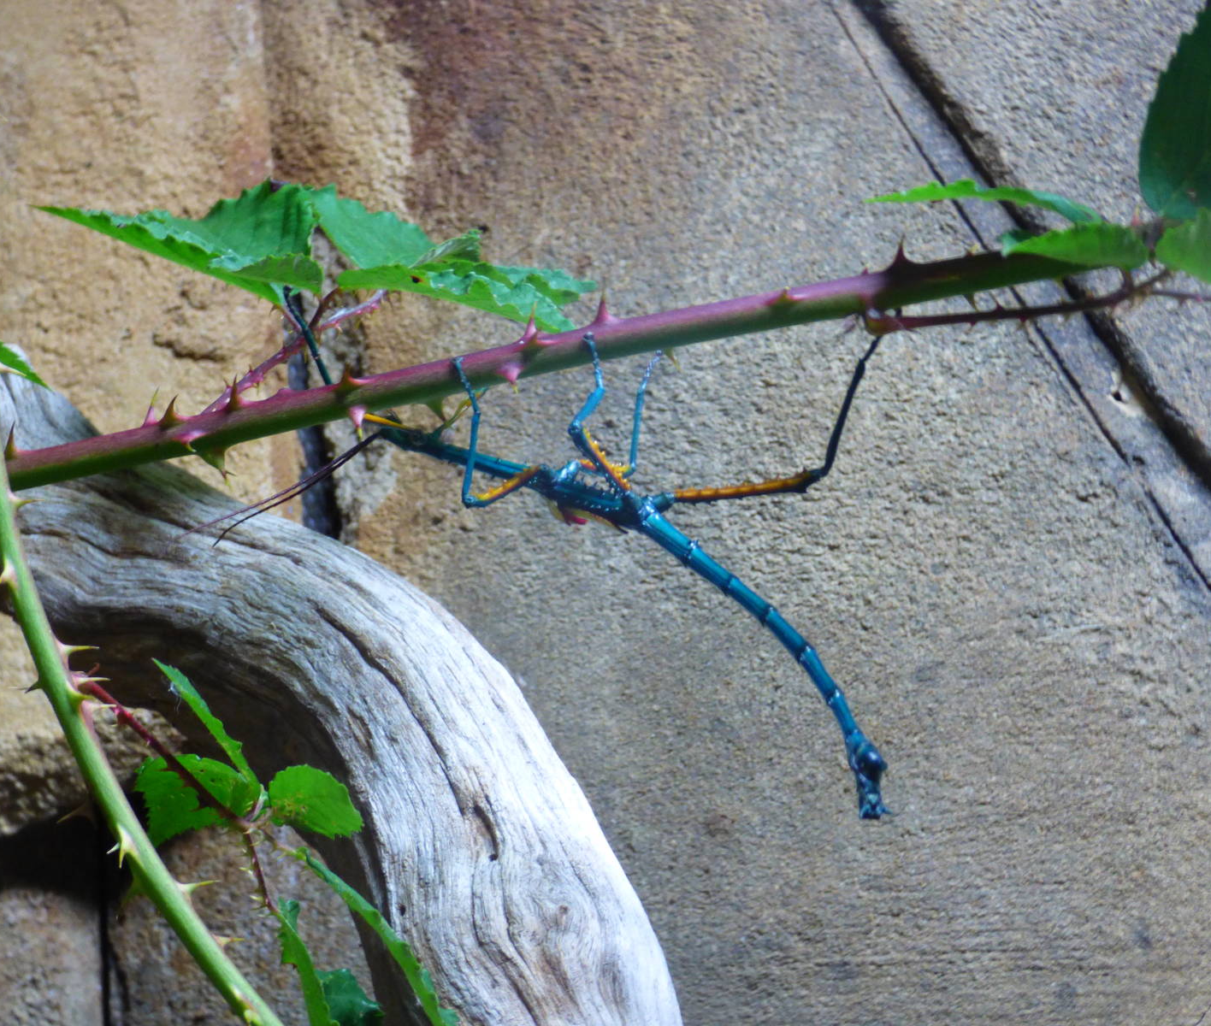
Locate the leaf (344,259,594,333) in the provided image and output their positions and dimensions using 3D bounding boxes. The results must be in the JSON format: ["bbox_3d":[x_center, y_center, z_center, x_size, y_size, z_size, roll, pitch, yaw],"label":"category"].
[{"bbox_3d":[-0.029,-0.045,0.850,0.052,0.015,0.028,0,0,0],"label":"leaf"}]

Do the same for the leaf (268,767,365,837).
[{"bbox_3d":[-0.059,0.059,0.850,0.019,0.015,0.009,0,0,0],"label":"leaf"}]

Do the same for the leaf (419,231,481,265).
[{"bbox_3d":[-0.032,-0.055,0.865,0.013,0.007,0.010,0,0,0],"label":"leaf"}]

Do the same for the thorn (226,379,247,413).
[{"bbox_3d":[-0.075,-0.024,0.845,0.004,0.007,0.004,0,0,0],"label":"thorn"}]

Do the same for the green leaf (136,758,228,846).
[{"bbox_3d":[-0.088,0.059,0.857,0.019,0.018,0.010,0,0,0],"label":"green leaf"}]

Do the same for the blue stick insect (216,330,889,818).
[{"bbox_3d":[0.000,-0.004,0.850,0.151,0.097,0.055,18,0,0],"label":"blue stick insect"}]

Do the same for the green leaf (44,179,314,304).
[{"bbox_3d":[-0.087,-0.056,0.855,0.059,0.025,0.032,0,0,0],"label":"green leaf"}]

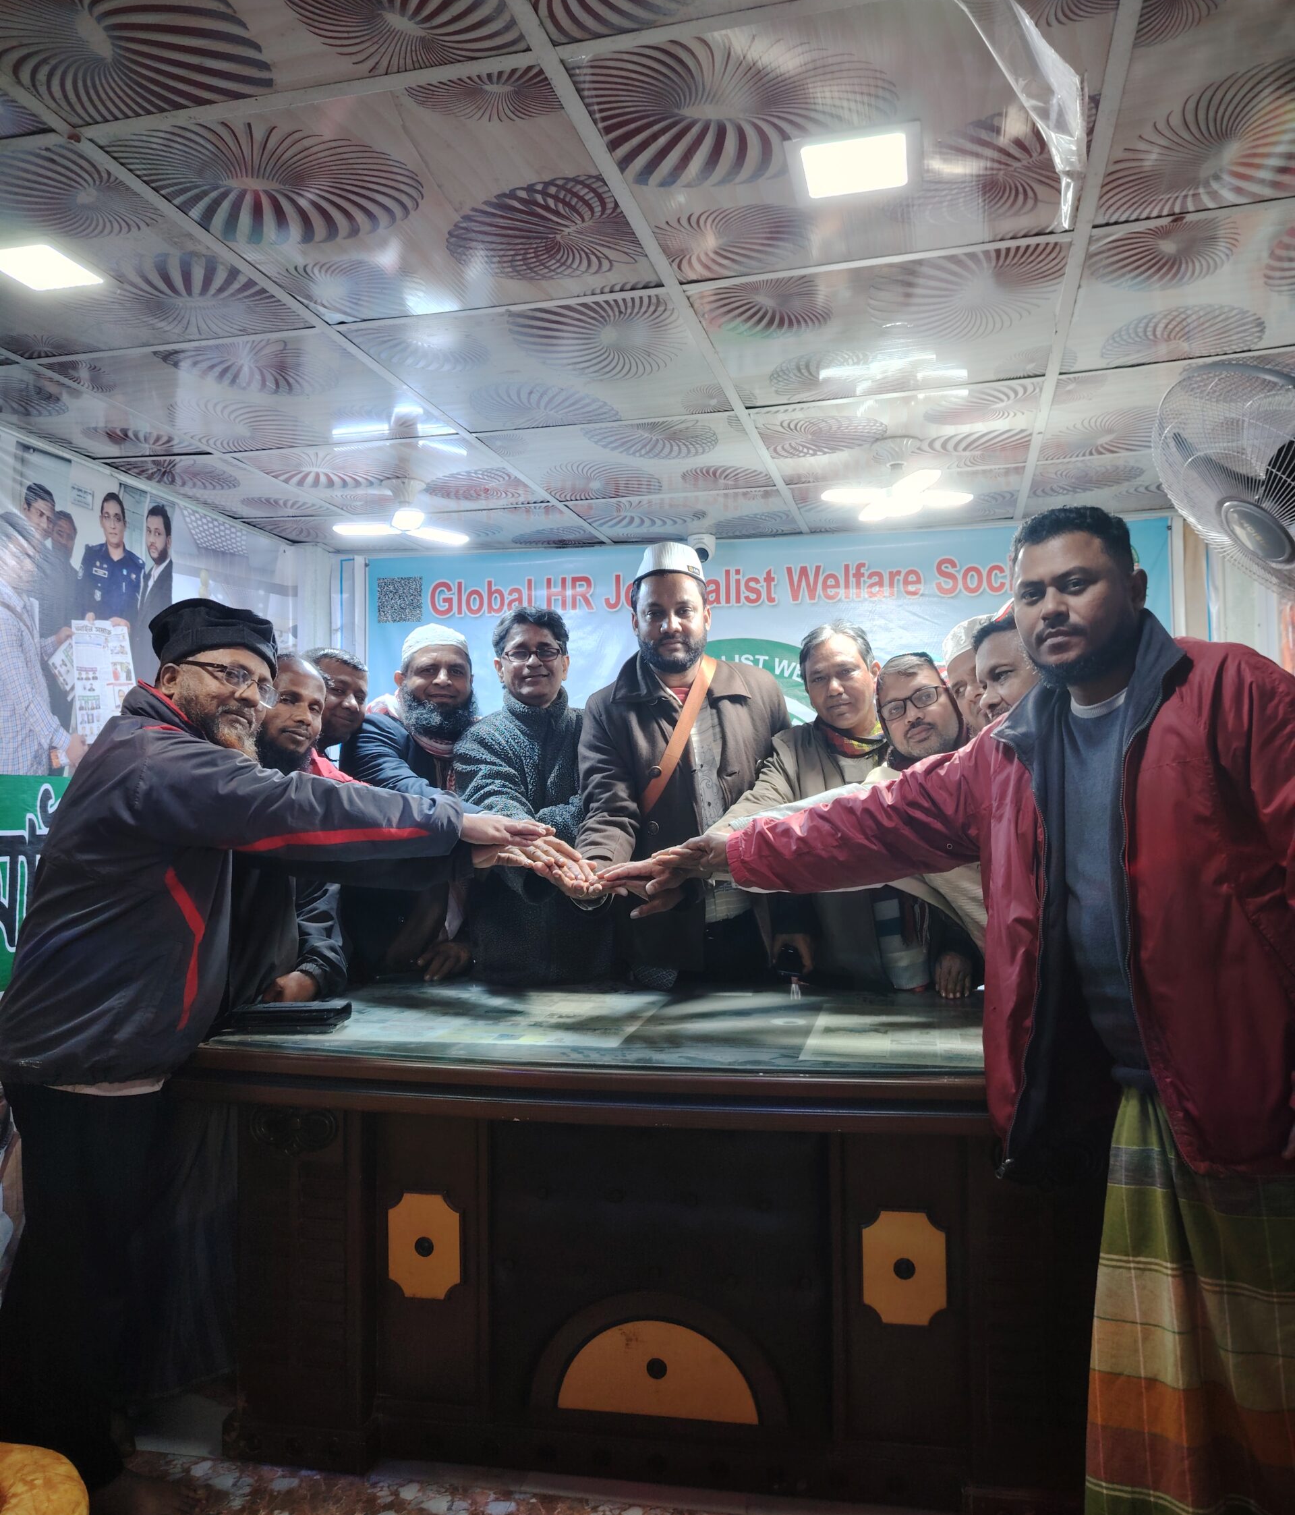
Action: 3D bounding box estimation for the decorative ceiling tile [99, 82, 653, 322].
[{"bbox_3d":[-0.329,-0.759,1.685,0.595,0.018,0.595,-1,-3,15],"label":"decorative ceiling tile"}]

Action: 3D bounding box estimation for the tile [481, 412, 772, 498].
[{"bbox_3d":[-0.016,-0.710,2.872,0.595,0.018,0.595,-1,-3,15],"label":"tile"}]

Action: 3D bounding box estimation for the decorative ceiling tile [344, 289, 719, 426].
[{"bbox_3d":[-0.174,-0.733,2.272,0.595,0.018,0.595,-1,-3,15],"label":"decorative ceiling tile"}]

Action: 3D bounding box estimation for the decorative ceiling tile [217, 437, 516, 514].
[{"bbox_3d":[-0.615,-0.701,3.008,0.595,0.018,0.595,-1,-3,15],"label":"decorative ceiling tile"}]

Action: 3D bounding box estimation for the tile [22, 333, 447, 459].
[{"bbox_3d":[-0.770,-0.726,2.427,0.595,0.018,0.595,-1,-3,15],"label":"tile"}]

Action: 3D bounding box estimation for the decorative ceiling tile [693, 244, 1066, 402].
[{"bbox_3d":[0.419,-0.751,2.130,0.595,0.018,0.595,-1,-3,15],"label":"decorative ceiling tile"}]

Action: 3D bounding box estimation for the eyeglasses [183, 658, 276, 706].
[{"bbox_3d":[-0.721,-0.131,2.055,0.140,0.045,0.140,7,-8,27],"label":"eyeglasses"}]

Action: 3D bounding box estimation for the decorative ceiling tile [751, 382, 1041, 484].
[{"bbox_3d":[0.575,-0.727,2.726,0.595,0.018,0.595,-1,-3,15],"label":"decorative ceiling tile"}]

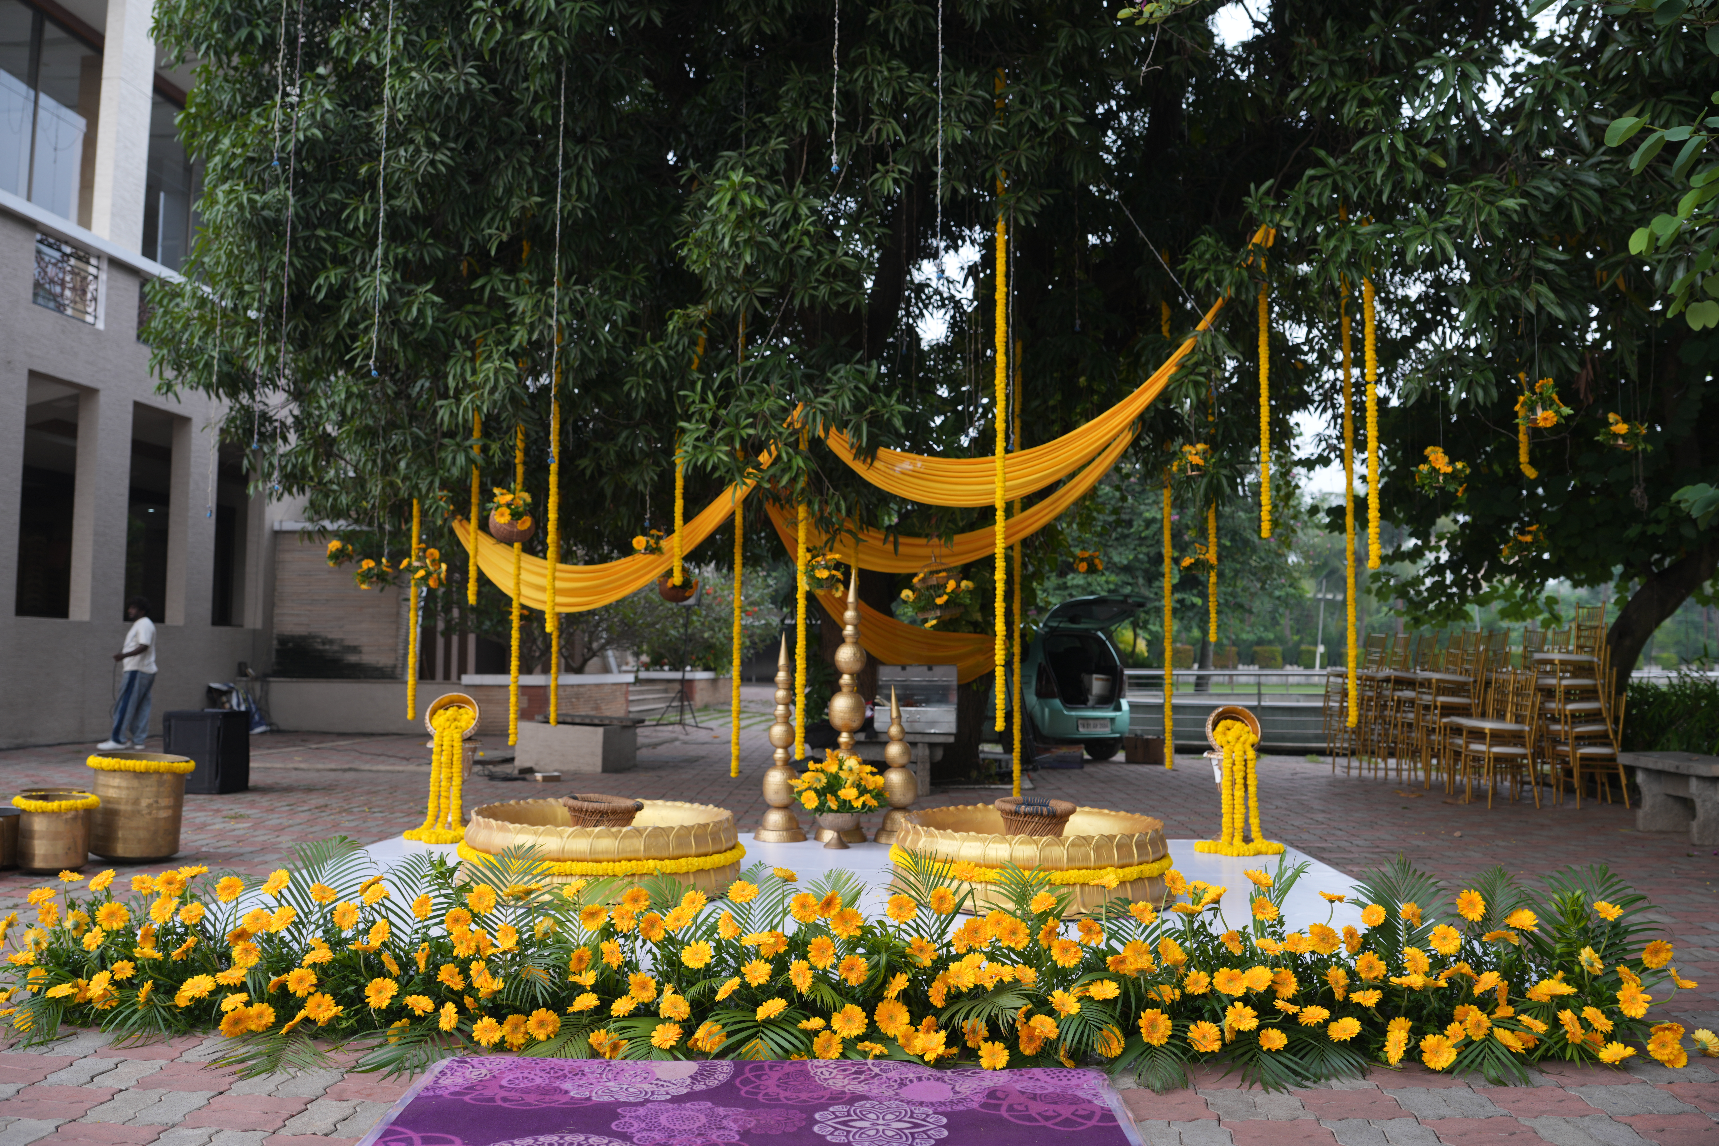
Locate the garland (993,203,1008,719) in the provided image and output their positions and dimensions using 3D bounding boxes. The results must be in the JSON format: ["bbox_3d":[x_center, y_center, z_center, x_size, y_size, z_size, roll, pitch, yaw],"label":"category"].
[{"bbox_3d":[0.691,-0.552,6.555,0.060,2.620,0.060,1,-4,0],"label":"garland"}]

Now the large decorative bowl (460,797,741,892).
[{"bbox_3d":[-1.096,1.176,5.740,1.180,0.290,1.180,1,-4,0],"label":"large decorative bowl"}]

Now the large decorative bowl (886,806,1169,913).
[{"bbox_3d":[0.704,1.168,5.499,1.160,0.300,1.160,1,-4,0],"label":"large decorative bowl"}]

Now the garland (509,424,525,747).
[{"bbox_3d":[-1.942,0.060,7.550,0.052,1.820,0.052,0,-4,0],"label":"garland"}]

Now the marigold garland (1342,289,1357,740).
[{"bbox_3d":[2.693,-0.365,7.350,0.055,2.410,0.055,0,-4,0],"label":"marigold garland"}]

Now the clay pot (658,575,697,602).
[{"bbox_3d":[-1.252,0.111,9.200,0.260,0.190,0.260,0,-4,0],"label":"clay pot"}]

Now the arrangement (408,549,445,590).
[{"bbox_3d":[-2.659,-0.029,8.221,0.260,0.270,0.240,1,-4,0],"label":"arrangement"}]

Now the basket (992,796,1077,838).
[{"bbox_3d":[0.828,1.261,6.280,0.387,0.401,0.387,0,-3,0],"label":"basket"}]

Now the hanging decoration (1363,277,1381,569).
[{"bbox_3d":[2.517,-0.742,6.570,0.060,1.430,0.060,1,-4,0],"label":"hanging decoration"}]

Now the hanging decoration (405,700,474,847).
[{"bbox_3d":[-2.218,1.045,7.063,0.380,0.760,0.380,1,-4,0],"label":"hanging decoration"}]

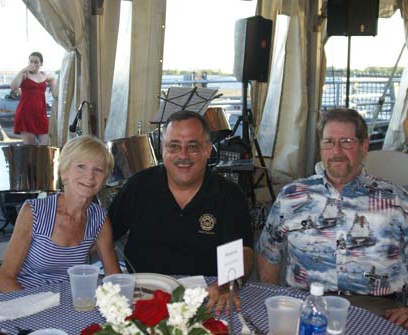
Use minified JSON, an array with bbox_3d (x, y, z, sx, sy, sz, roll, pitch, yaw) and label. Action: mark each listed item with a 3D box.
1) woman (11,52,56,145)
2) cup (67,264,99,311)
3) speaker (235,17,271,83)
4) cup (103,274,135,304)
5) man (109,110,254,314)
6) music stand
[{"bbox_3d":[-2.072,-0.571,7.101,0.540,1.640,0.360,1,9,6],"label":"woman"},{"bbox_3d":[-0.335,0.344,1.640,0.089,0.112,0.089,0,9,0],"label":"cup"},{"bbox_3d":[0.483,-1.151,5.700,0.400,0.630,0.380,-7,12,-38],"label":"speaker"},{"bbox_3d":[-0.226,0.356,1.570,0.089,0.112,0.089,0,9,0],"label":"cup"},{"bbox_3d":[-0.074,0.452,1.948,0.550,1.280,0.660,0,9,-2],"label":"man"},{"bbox_3d":[-0.176,0.013,4.612,0.500,1.290,0.450,-5,10,-26],"label":"music stand"}]

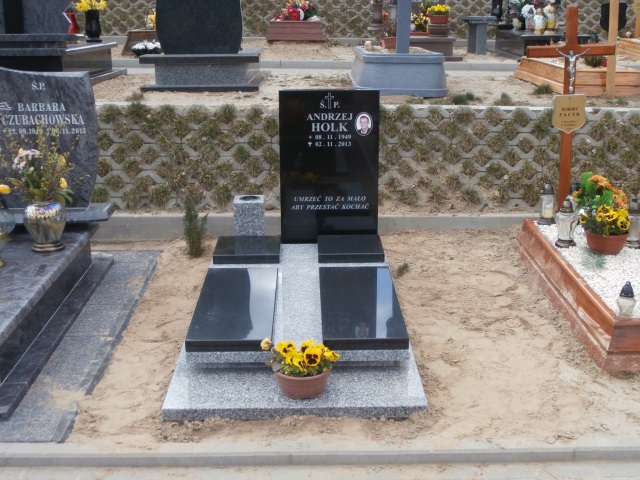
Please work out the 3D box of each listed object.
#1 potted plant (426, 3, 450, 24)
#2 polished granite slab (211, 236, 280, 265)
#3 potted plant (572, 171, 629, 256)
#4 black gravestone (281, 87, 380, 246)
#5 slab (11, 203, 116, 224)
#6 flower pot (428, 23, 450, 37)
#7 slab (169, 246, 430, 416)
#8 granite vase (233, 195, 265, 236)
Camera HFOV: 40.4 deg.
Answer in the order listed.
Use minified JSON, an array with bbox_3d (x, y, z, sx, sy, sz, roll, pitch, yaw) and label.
[{"bbox_3d":[1.304,-2.482,9.543,0.266,0.217,0.240,-1,17,-1],"label":"potted plant"},{"bbox_3d":[-0.379,0.050,4.596,0.341,0.047,0.332,-1,17,-1],"label":"polished granite slab"},{"bbox_3d":[1.511,-0.149,4.671,0.310,0.430,0.290,-1,17,-1],"label":"potted plant"},{"bbox_3d":[0.052,-0.395,4.693,0.525,0.830,0.080,-1,17,-1],"label":"black gravestone"},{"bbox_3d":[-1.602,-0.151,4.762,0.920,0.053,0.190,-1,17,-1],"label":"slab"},{"bbox_3d":[1.319,-2.314,9.593,0.237,0.131,0.236,0,17,0],"label":"flower pot"},{"bbox_3d":[-0.108,0.314,4.140,1.000,0.210,1.860,-1,17,-1],"label":"slab"},{"bbox_3d":[-0.389,-0.118,4.825,0.164,0.228,0.170,-1,17,-1],"label":"granite vase"}]

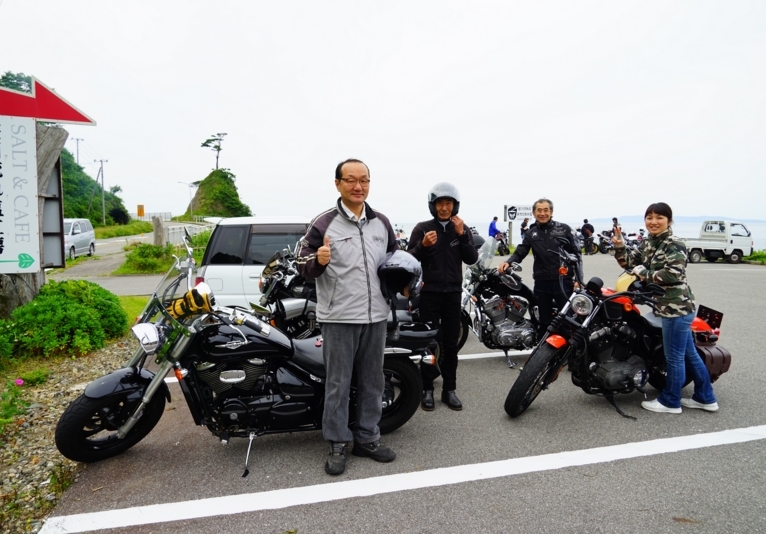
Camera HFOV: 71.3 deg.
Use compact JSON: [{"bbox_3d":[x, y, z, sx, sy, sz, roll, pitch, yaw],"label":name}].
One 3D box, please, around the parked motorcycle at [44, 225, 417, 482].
[{"bbox_3d":[-0.750,0.471,3.220,2.300,1.310,0.820,-1,5,-14],"label":"parked motorcycle"}]

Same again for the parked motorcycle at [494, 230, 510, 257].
[{"bbox_3d":[5.520,-1.086,24.795,0.780,1.170,2.050,2,5,25],"label":"parked motorcycle"}]

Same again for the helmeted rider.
[{"bbox_3d":[0.445,0.212,4.061,0.520,1.680,0.400,0,5,3],"label":"helmeted rider"}]

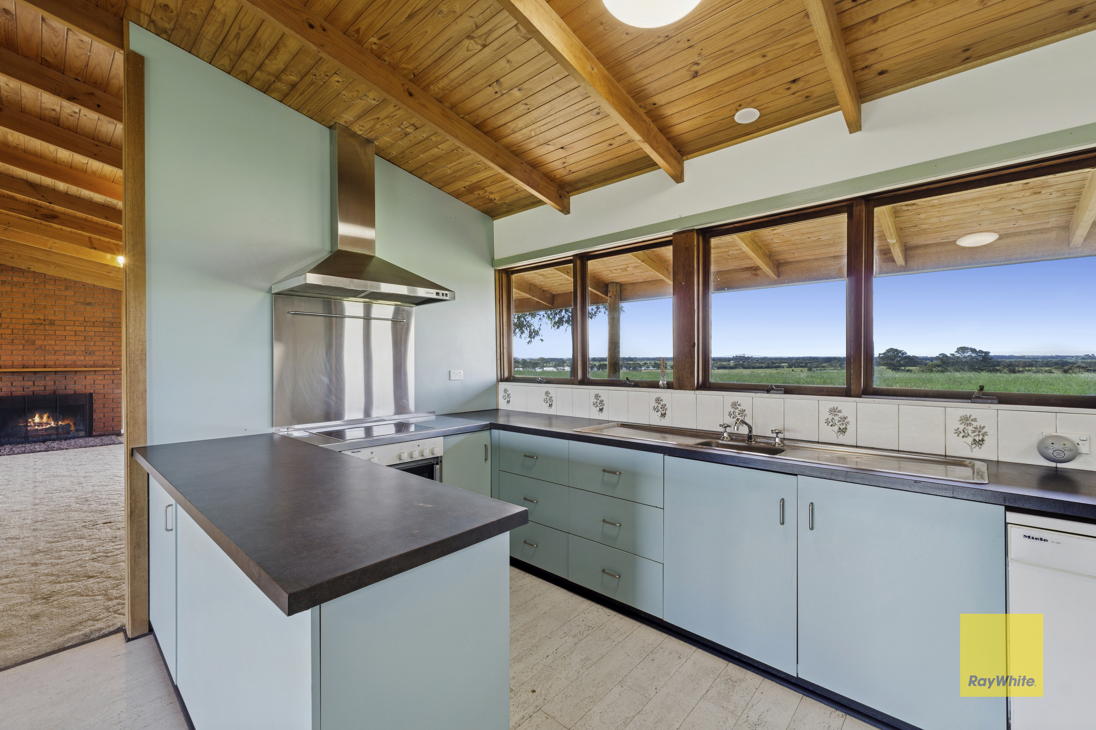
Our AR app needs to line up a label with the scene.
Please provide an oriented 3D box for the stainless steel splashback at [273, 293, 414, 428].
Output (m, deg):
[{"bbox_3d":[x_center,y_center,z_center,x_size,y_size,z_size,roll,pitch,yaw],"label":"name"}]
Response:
[{"bbox_3d":[-1.226,-0.023,2.867,0.012,0.762,0.886,0,0,42],"label":"stainless steel splashback"}]

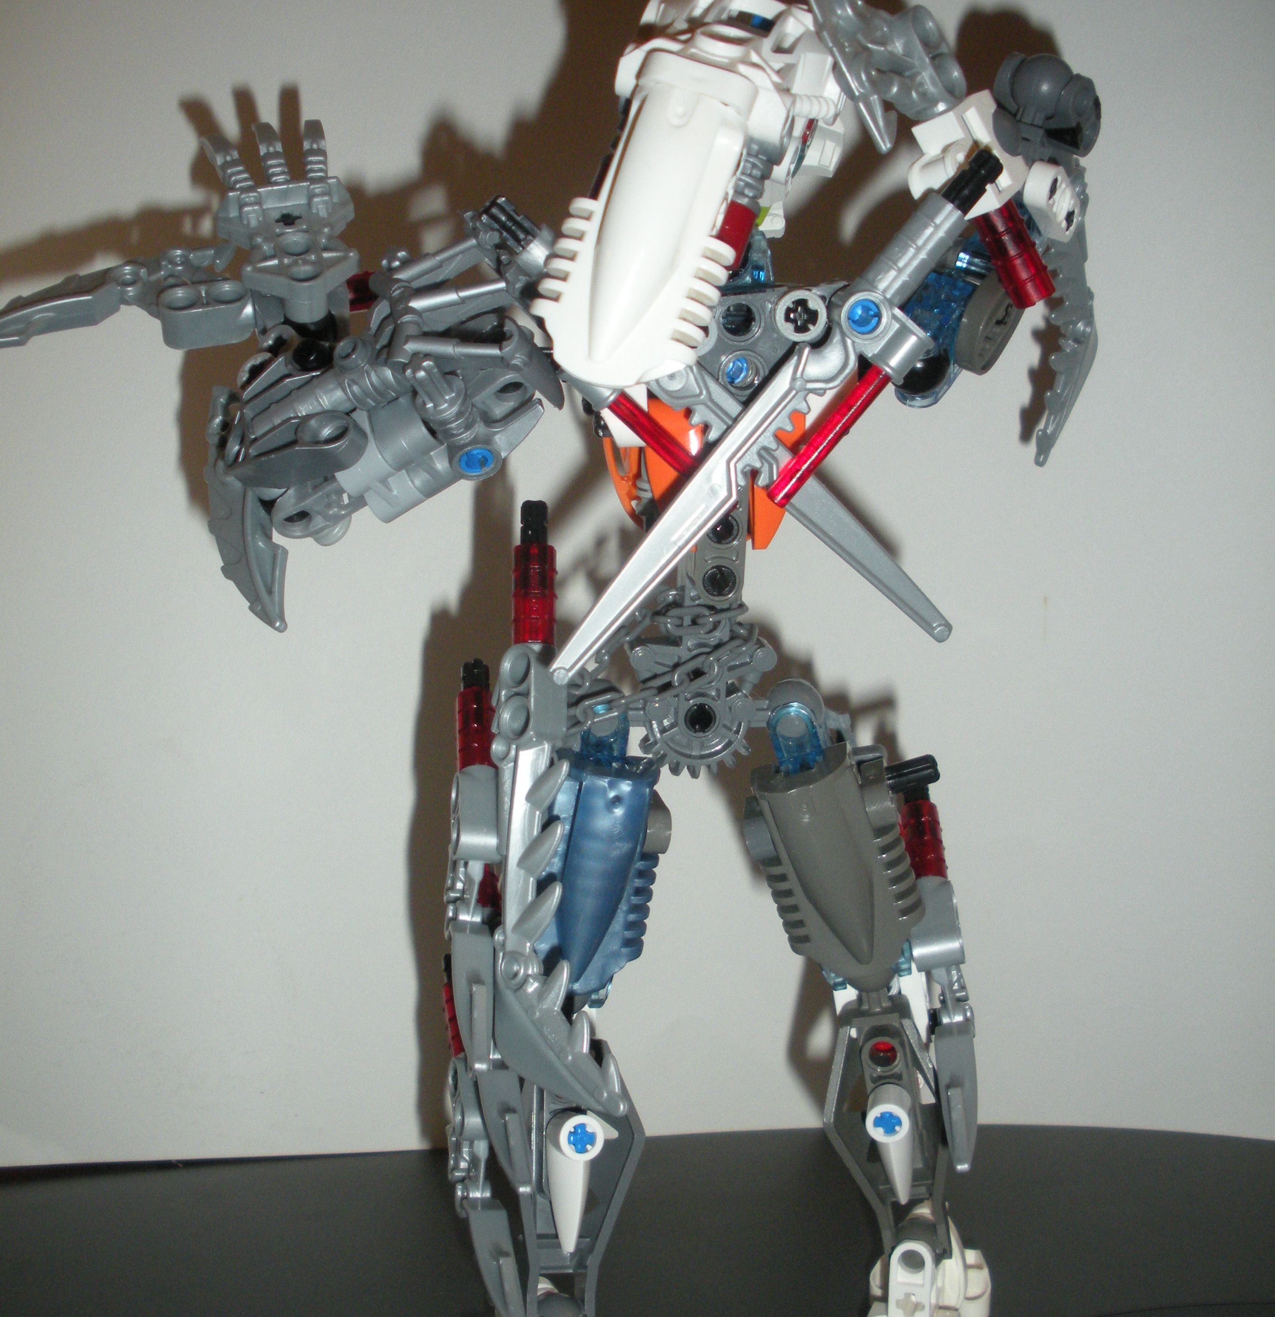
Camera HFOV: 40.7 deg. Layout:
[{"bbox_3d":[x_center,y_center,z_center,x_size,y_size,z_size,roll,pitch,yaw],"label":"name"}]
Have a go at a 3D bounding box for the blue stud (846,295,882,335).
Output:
[{"bbox_3d":[0.033,-0.051,0.254,0.006,0.006,0.007,-1,6,-6],"label":"blue stud"}]

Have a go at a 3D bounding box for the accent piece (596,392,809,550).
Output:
[{"bbox_3d":[0.011,-0.030,0.272,0.034,0.027,0.020,0,6,0],"label":"accent piece"}]

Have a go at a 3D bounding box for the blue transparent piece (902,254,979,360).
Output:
[{"bbox_3d":[0.049,-0.056,0.275,0.014,0.019,0.012,-1,6,-11],"label":"blue transparent piece"}]

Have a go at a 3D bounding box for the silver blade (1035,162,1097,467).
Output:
[{"bbox_3d":[0.072,-0.058,0.290,0.011,0.051,0.010,4,-6,0],"label":"silver blade"}]

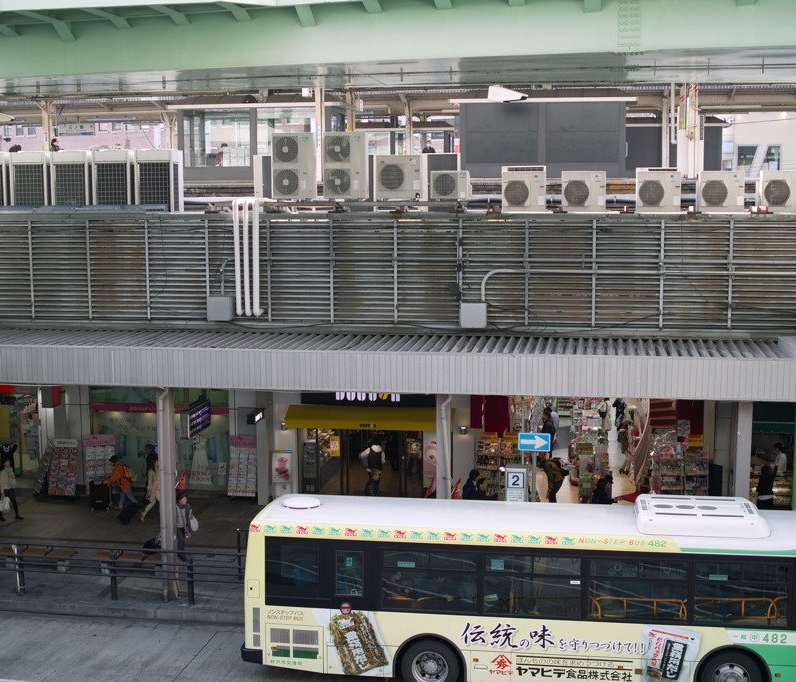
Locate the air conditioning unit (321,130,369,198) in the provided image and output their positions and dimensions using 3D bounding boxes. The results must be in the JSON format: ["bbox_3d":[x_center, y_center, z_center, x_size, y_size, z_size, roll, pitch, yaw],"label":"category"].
[{"bbox_3d":[-1.145,-3.876,25.807,0.940,1.430,0.330,1,7,8],"label":"air conditioning unit"}]

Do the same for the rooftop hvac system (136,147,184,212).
[{"bbox_3d":[-5.632,-3.725,27.563,0.895,1.538,0.740,1,6,10],"label":"rooftop hvac system"}]

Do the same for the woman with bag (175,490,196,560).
[{"bbox_3d":[-4.737,4.105,25.834,0.420,1.560,0.500,5,8,38],"label":"woman with bag"}]

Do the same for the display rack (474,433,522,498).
[{"bbox_3d":[2.713,3.427,31.522,1.220,1.820,0.450,1,6,10],"label":"display rack"}]

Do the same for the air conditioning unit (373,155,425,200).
[{"bbox_3d":[0.048,-3.579,25.517,0.988,0.946,0.340,1,6,10],"label":"air conditioning unit"}]

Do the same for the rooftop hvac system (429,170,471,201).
[{"bbox_3d":[1.140,-3.410,25.526,0.805,0.598,0.310,1,7,8],"label":"rooftop hvac system"}]

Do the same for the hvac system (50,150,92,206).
[{"bbox_3d":[-7.320,-3.581,26.713,0.900,1.500,0.720,1,6,10],"label":"hvac system"}]

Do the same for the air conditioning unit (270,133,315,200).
[{"bbox_3d":[-2.170,-3.712,24.838,0.905,1.385,0.330,1,6,10],"label":"air conditioning unit"}]

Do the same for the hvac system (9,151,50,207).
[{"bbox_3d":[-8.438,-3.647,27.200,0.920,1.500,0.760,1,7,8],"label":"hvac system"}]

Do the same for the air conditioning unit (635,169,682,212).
[{"bbox_3d":[5.505,-3.141,24.617,0.908,0.885,0.340,1,6,10],"label":"air conditioning unit"}]

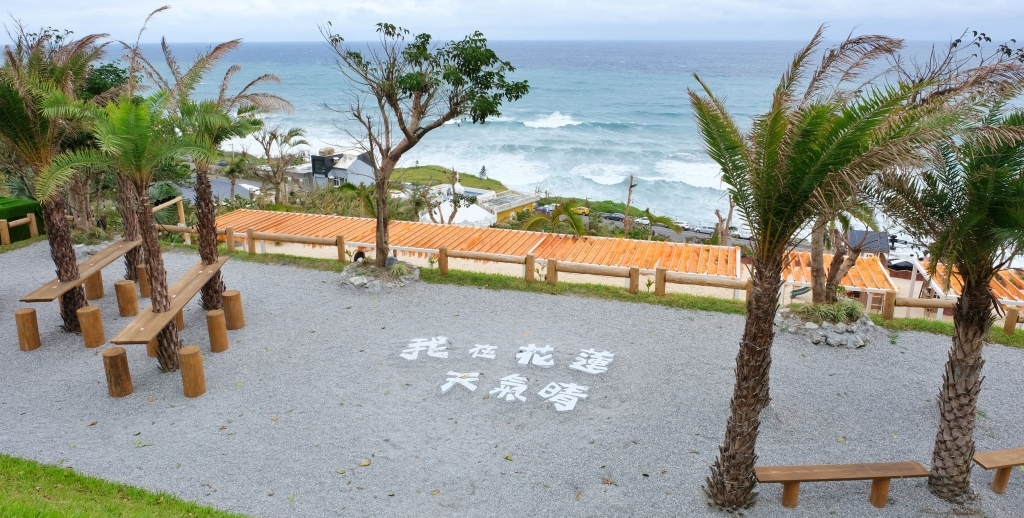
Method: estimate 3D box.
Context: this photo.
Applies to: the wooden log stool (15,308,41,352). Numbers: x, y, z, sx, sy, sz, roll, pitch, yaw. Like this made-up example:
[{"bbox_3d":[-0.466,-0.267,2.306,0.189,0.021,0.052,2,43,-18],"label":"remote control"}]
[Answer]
[{"bbox_3d":[-5.768,0.847,8.094,0.210,0.460,0.210,0,18,0],"label":"wooden log stool"}]

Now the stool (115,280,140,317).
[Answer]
[{"bbox_3d":[-5.737,0.588,10.177,0.280,0.495,0.280,0,18,0],"label":"stool"}]

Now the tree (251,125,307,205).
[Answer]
[{"bbox_3d":[-14.371,-5.617,41.277,3.400,4.750,3.000,0,18,0],"label":"tree"}]

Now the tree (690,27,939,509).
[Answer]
[{"bbox_3d":[2.150,0.216,5.294,1.850,3.850,1.800,0,18,0],"label":"tree"}]

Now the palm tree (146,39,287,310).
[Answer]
[{"bbox_3d":[-4.120,-1.144,9.902,1.950,3.930,1.900,0,18,0],"label":"palm tree"}]

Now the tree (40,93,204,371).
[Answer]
[{"bbox_3d":[-3.957,-0.160,7.238,1.650,2.900,1.650,0,18,0],"label":"tree"}]

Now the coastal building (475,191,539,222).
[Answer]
[{"bbox_3d":[-1.200,-10.891,142.861,9.500,4.200,14.300,12,22,34],"label":"coastal building"}]

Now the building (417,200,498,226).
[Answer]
[{"bbox_3d":[-10.300,-7.624,134.131,14.000,5.500,11.000,3,18,10],"label":"building"}]

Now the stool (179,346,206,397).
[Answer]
[{"bbox_3d":[-3.294,1.179,7.031,0.210,0.475,0.210,0,18,0],"label":"stool"}]

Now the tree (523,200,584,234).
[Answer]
[{"bbox_3d":[1.885,-0.814,32.309,2.800,4.000,2.600,0,18,0],"label":"tree"}]

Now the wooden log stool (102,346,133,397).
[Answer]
[{"bbox_3d":[-4.285,1.237,7.414,0.260,0.495,0.260,0,18,0],"label":"wooden log stool"}]

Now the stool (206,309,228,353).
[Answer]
[{"bbox_3d":[-3.755,0.924,8.703,0.230,0.500,0.230,0,18,0],"label":"stool"}]

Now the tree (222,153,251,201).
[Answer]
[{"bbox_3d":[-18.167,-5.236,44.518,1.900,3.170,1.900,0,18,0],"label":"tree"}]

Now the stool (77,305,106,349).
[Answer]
[{"bbox_3d":[-5.026,0.822,8.172,0.230,0.460,0.230,0,18,0],"label":"stool"}]

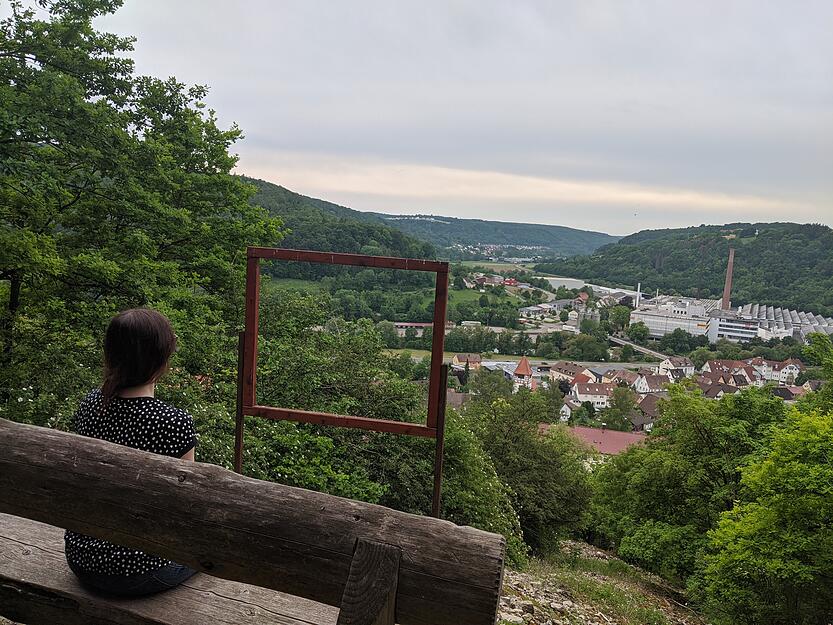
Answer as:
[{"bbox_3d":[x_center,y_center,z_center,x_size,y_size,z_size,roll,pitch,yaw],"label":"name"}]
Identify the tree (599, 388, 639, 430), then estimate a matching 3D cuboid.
[{"bbox_3d":[68.390,32.502,220.000,13.543,14.897,12.865,5,6,17],"label":"tree"}]

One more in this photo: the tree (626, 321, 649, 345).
[{"bbox_3d":[141.143,12.773,415.000,14.050,15.328,13.348,5,6,19],"label":"tree"}]

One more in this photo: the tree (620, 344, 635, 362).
[{"bbox_3d":[112.027,21.768,345.000,7.433,9.557,7.061,5,6,18],"label":"tree"}]

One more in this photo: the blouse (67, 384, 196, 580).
[{"bbox_3d":[-0.924,0.536,2.100,0.400,0.550,0.250,5,6,20],"label":"blouse"}]

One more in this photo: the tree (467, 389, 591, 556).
[{"bbox_3d":[2.869,3.885,16.500,3.103,4.089,3.039,4,6,10],"label":"tree"}]

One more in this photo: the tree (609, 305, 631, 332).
[{"bbox_3d":[149.954,4.432,480.000,16.251,20.683,15.439,5,6,17],"label":"tree"}]

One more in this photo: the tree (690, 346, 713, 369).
[{"bbox_3d":[149.123,23.546,340.000,11.511,11.511,10.936,6,6,24],"label":"tree"}]

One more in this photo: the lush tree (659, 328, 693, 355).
[{"bbox_3d":[156.048,17.405,390.000,21.607,15.605,17.285,6,6,22],"label":"lush tree"}]

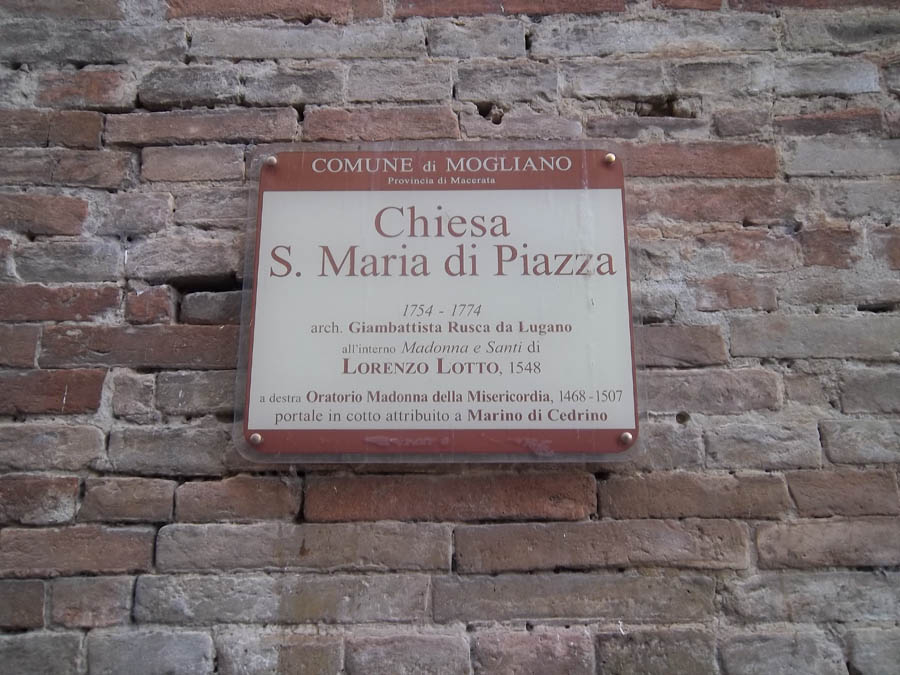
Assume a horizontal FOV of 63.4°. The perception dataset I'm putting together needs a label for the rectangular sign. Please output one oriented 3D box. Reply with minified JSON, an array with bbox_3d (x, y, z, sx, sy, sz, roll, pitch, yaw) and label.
[{"bbox_3d":[-0.011,-0.047,0.808,0.430,0.361,0.020,0,-13,1],"label":"rectangular sign"}]

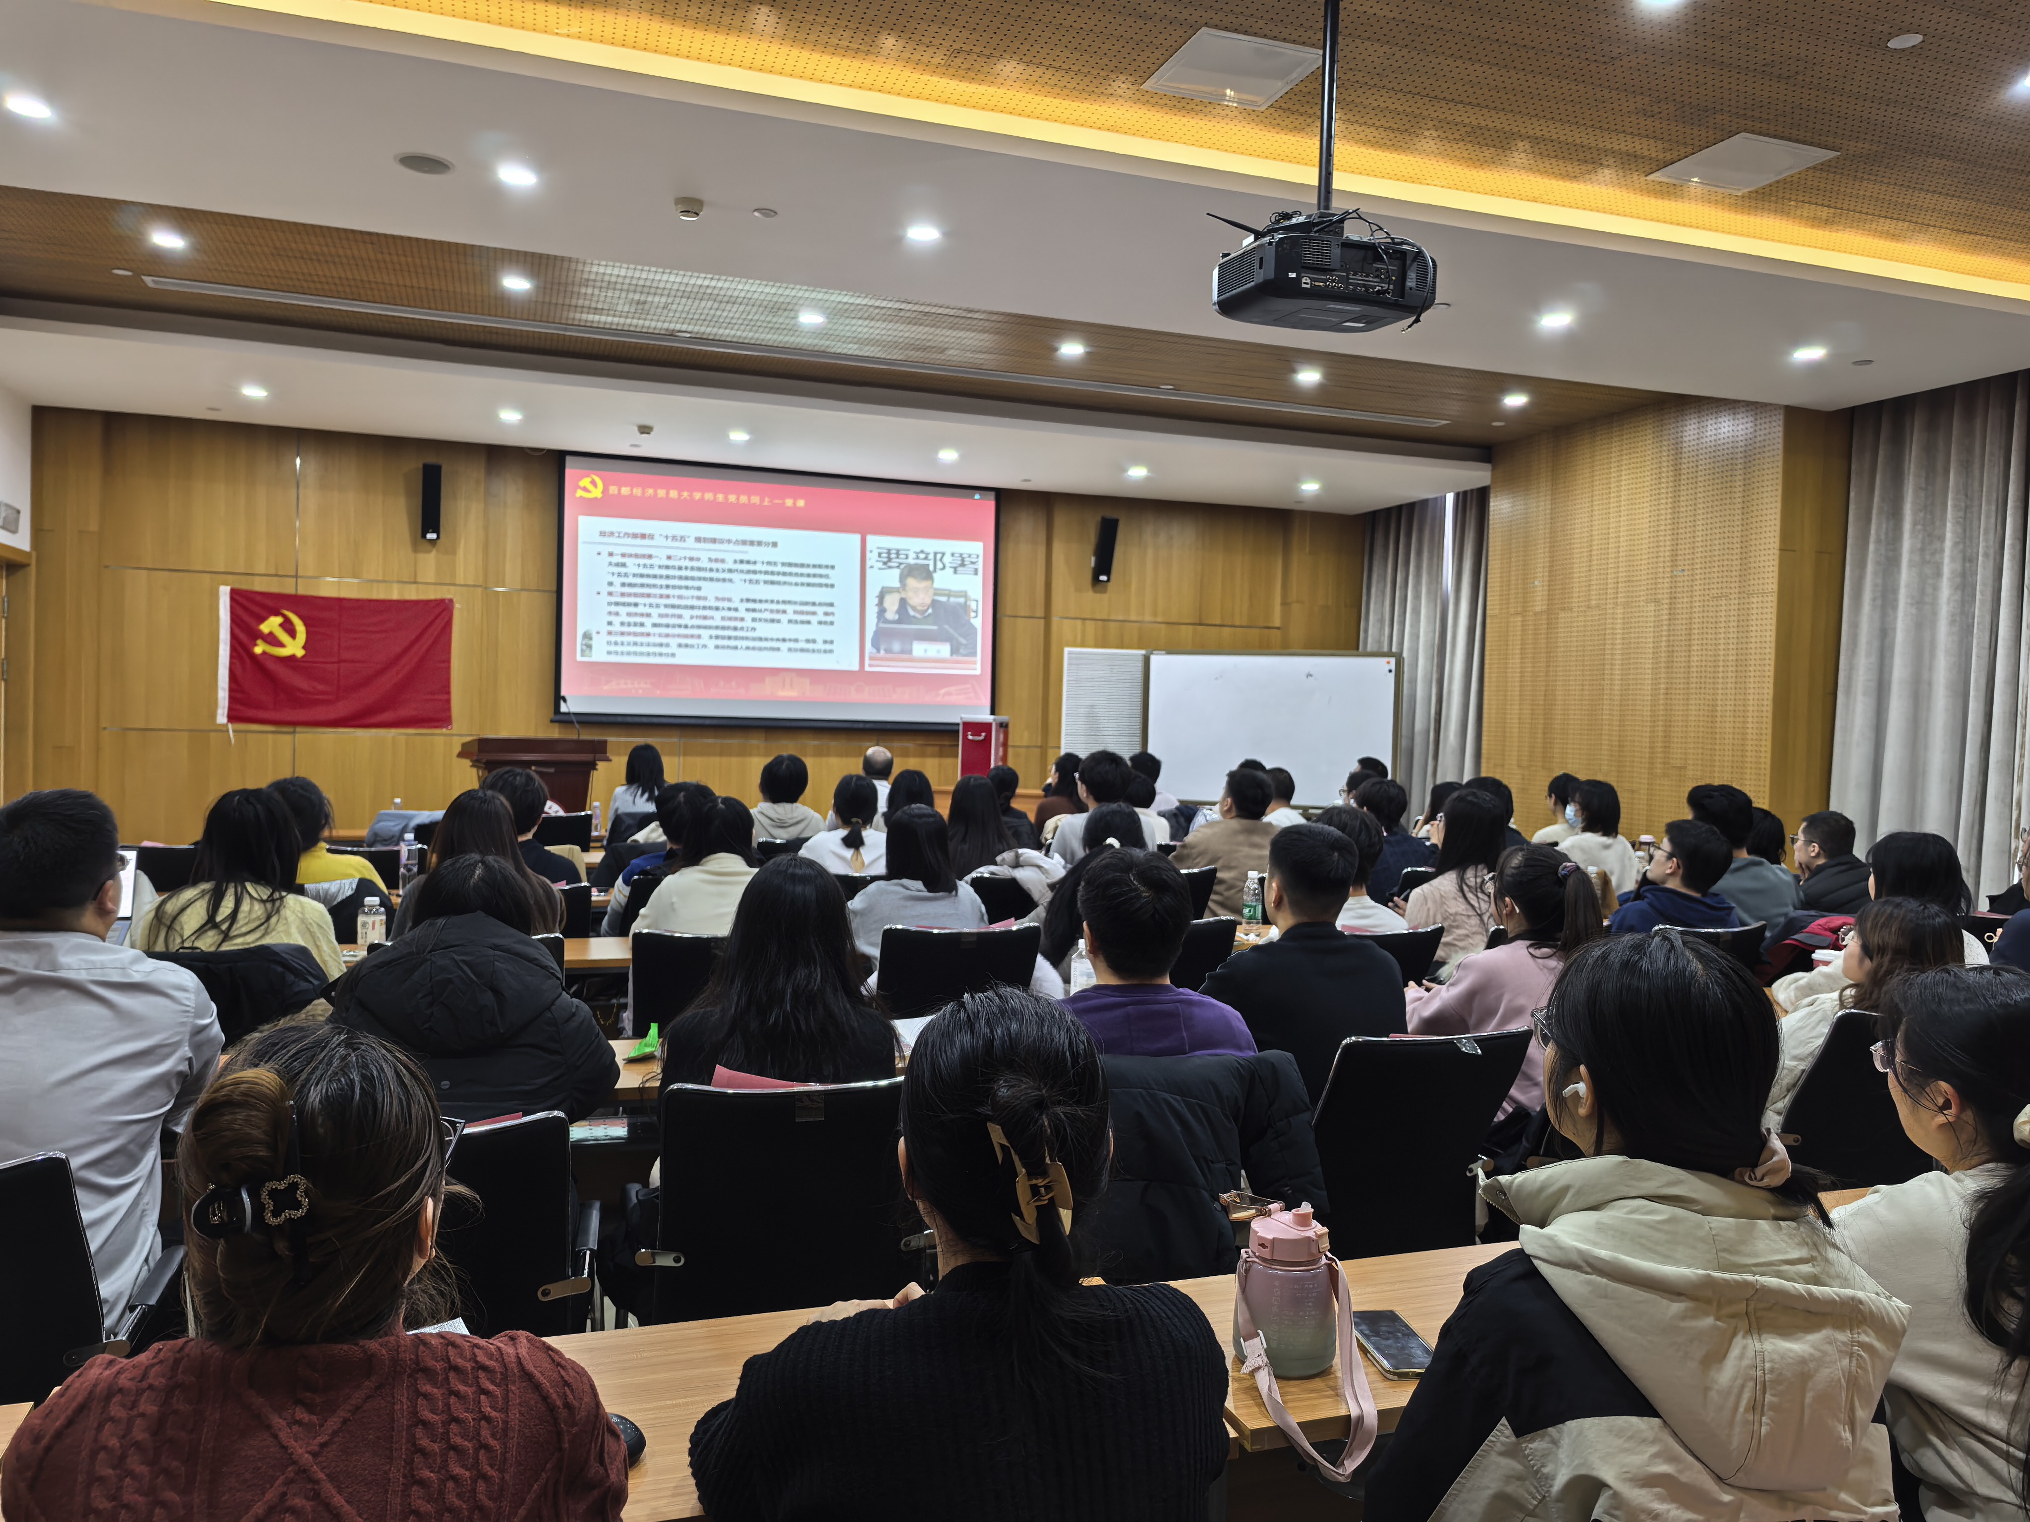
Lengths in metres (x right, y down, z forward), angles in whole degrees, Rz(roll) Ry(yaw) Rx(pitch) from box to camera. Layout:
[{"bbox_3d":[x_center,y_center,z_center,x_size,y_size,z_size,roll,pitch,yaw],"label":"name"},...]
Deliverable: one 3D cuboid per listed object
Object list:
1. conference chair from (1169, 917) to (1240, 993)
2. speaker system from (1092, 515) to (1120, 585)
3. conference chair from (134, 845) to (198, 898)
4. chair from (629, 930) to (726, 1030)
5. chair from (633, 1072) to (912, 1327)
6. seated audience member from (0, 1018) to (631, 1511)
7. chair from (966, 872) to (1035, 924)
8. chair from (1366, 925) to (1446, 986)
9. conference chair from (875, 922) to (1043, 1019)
[{"bbox_3d":[0.377,0.917,4.359,0.540,0.920,0.580,1,2,-18],"label":"conference chair"},{"bbox_3d":[0.977,-2.280,15.213,0.165,0.700,0.160,1,19,-18],"label":"speaker system"},{"bbox_3d":[-3.371,0.784,5.680,0.540,0.920,0.580,1,2,-18],"label":"conference chair"},{"bbox_3d":[-0.820,0.896,3.917,0.570,0.920,0.610,1,2,-14],"label":"chair"},{"bbox_3d":[-0.429,0.978,2.610,0.580,0.900,0.580,1,2,-18],"label":"chair"},{"bbox_3d":[-0.567,0.819,1.246,0.500,1.296,0.750,1,2,-15],"label":"seated audience member"},{"bbox_3d":[-0.042,0.888,5.743,0.570,0.900,0.580,1,2,-22],"label":"chair"},{"bbox_3d":[0.952,0.933,4.339,0.540,0.920,0.580,1,2,-18],"label":"chair"},{"bbox_3d":[-0.231,0.907,4.070,0.570,0.920,0.610,1,2,-19],"label":"conference chair"}]

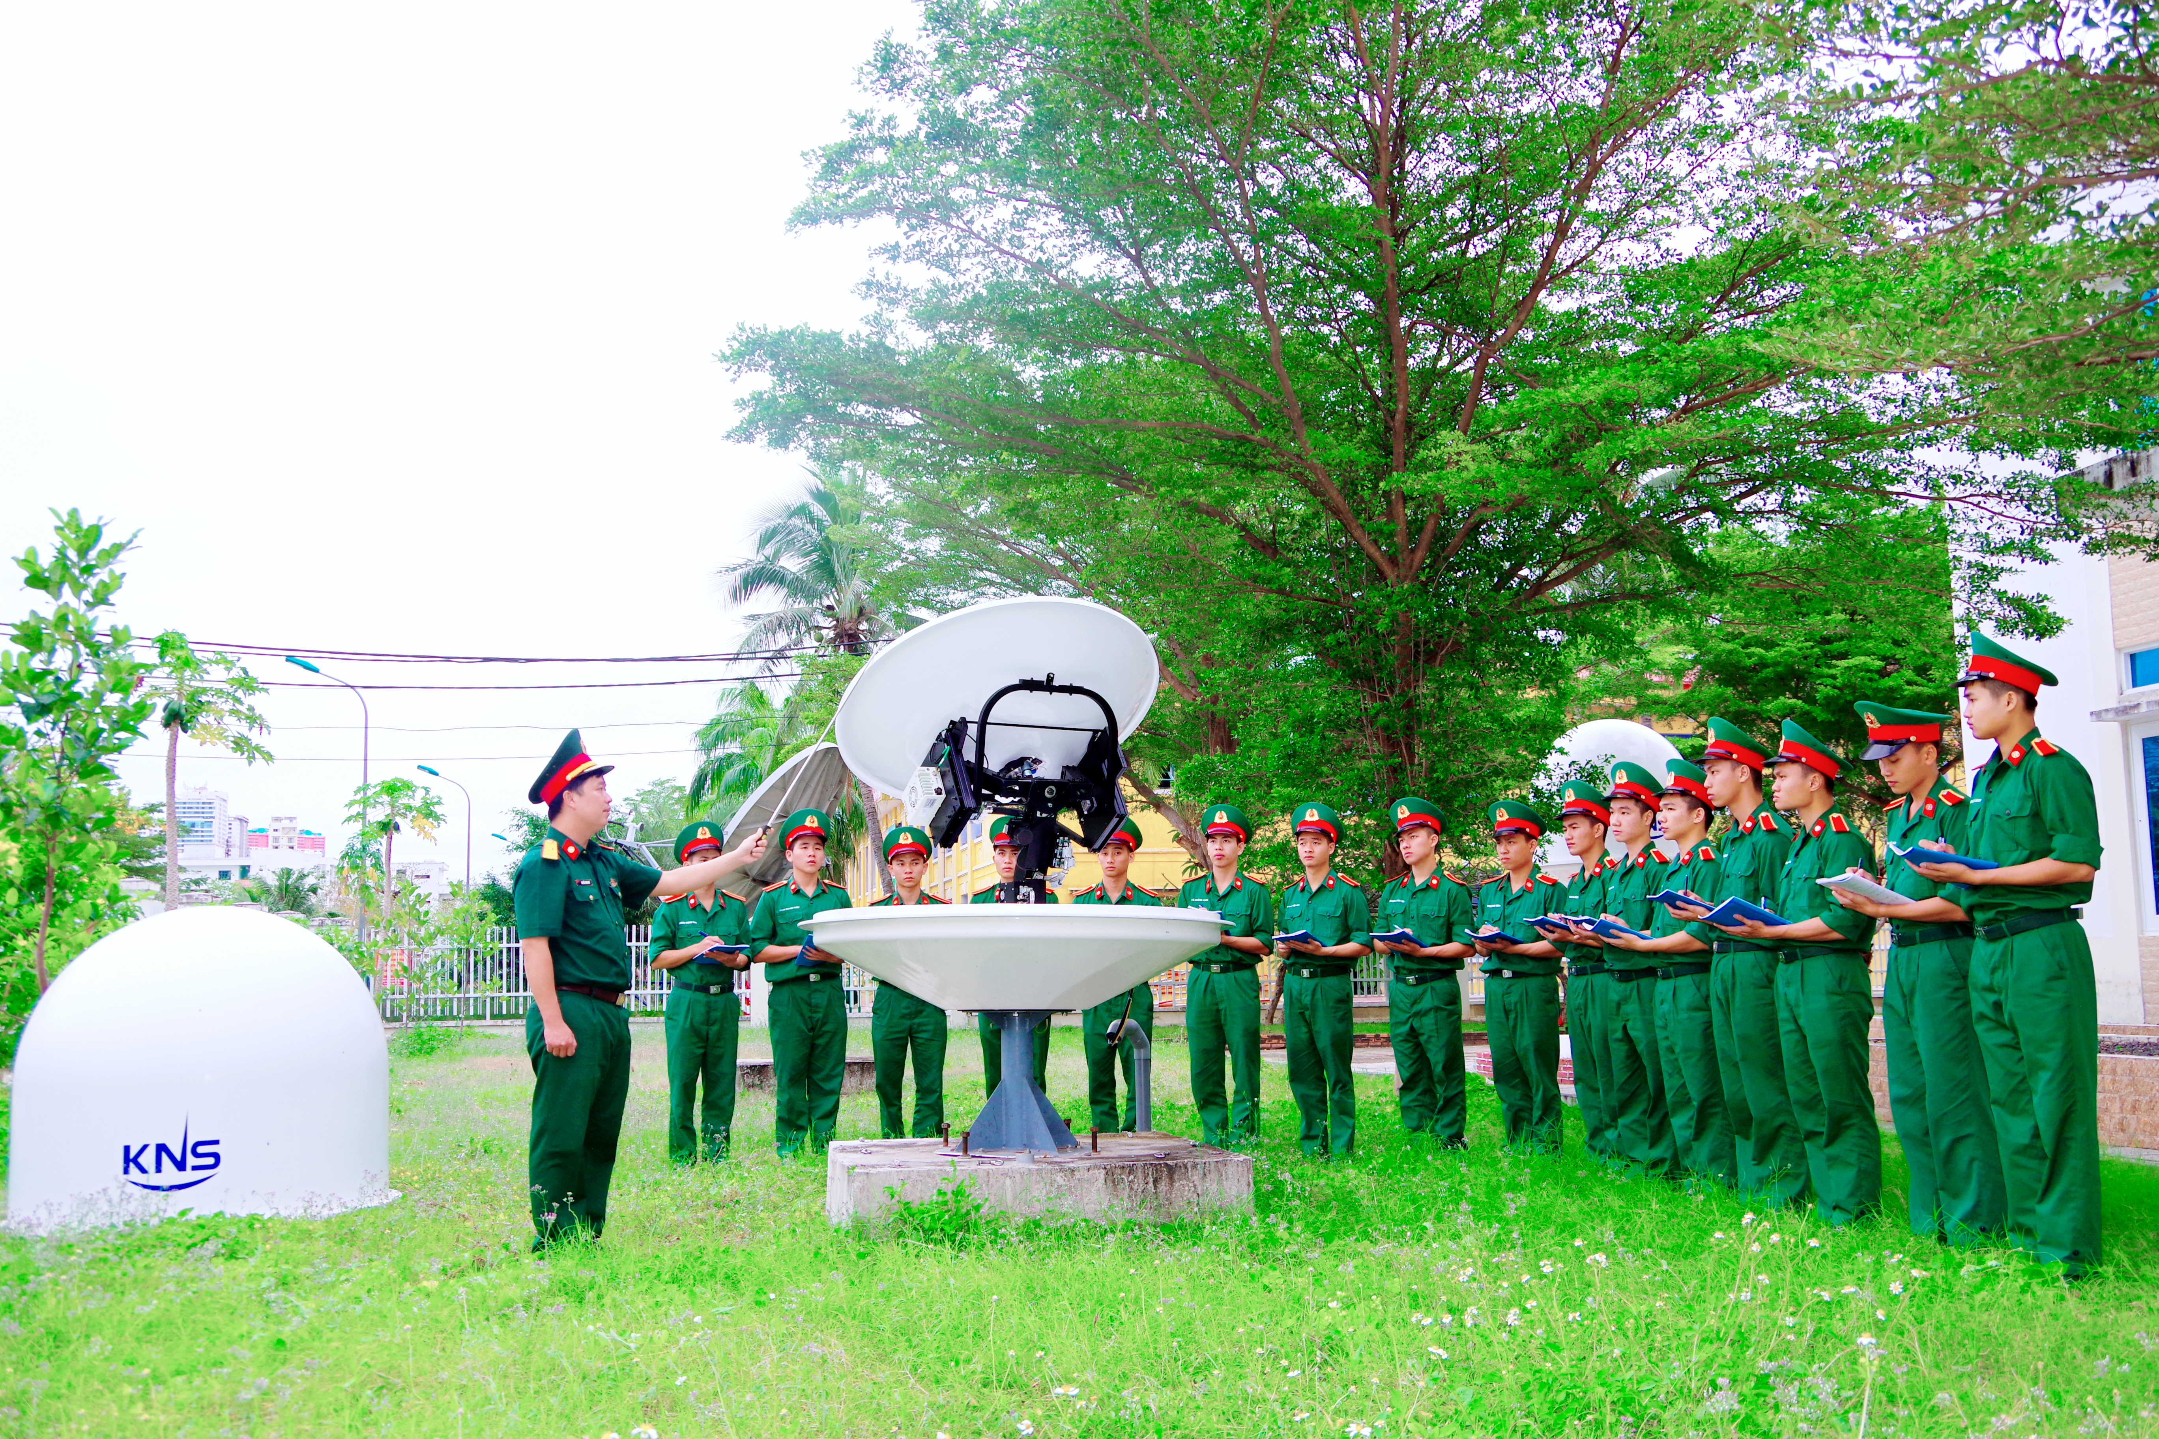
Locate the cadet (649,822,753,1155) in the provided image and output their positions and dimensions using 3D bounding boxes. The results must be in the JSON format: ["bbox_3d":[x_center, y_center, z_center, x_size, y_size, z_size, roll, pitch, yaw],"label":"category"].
[{"bbox_3d":[-1.878,1.374,9.348,0.520,1.763,0.450,4,-10,-30],"label":"cadet"}]

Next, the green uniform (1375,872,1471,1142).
[{"bbox_3d":[1.706,1.435,9.316,0.500,1.406,0.370,-7,-10,36],"label":"green uniform"}]

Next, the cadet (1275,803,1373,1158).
[{"bbox_3d":[1.146,1.292,9.211,0.520,1.781,0.460,-6,-10,34],"label":"cadet"}]

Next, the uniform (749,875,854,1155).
[{"bbox_3d":[-1.372,1.475,9.293,0.520,1.431,0.360,3,-9,-24],"label":"uniform"}]

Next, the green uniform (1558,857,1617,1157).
[{"bbox_3d":[2.356,1.327,8.500,0.330,1.410,0.500,3,-9,-24],"label":"green uniform"}]

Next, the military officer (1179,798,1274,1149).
[{"bbox_3d":[0.689,1.296,9.365,0.520,1.760,0.450,-4,-9,22],"label":"military officer"}]

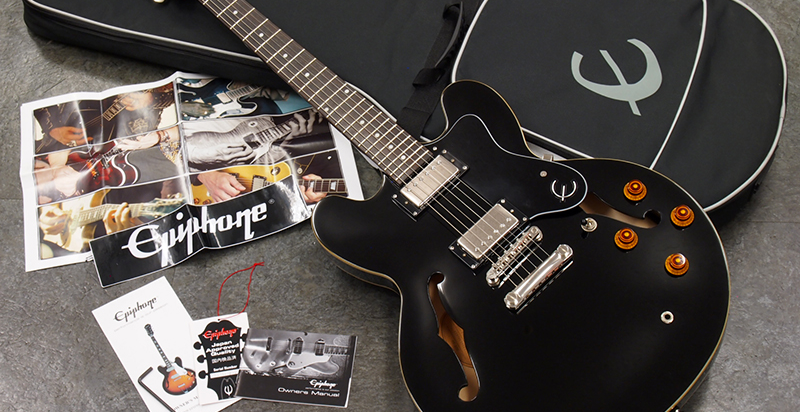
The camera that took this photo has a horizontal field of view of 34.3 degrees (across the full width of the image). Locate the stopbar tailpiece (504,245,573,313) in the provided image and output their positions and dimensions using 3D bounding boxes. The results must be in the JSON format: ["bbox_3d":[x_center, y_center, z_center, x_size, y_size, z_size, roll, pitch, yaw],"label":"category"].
[{"bbox_3d":[0.161,0.083,1.501,0.102,0.015,0.018,-42,61,-10],"label":"stopbar tailpiece"}]

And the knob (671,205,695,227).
[{"bbox_3d":[0.330,0.010,1.508,0.027,0.015,0.027,-6,61,11],"label":"knob"}]

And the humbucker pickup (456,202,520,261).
[{"bbox_3d":[0.106,0.034,1.538,0.070,0.017,0.038,-42,61,-10],"label":"humbucker pickup"}]

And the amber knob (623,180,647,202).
[{"bbox_3d":[0.280,-0.021,1.537,0.027,0.015,0.027,-6,61,11],"label":"amber knob"}]

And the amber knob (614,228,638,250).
[{"bbox_3d":[0.264,0.036,1.510,0.027,0.015,0.027,-6,61,11],"label":"amber knob"}]

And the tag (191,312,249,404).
[{"bbox_3d":[-0.210,0.183,1.551,0.070,0.002,0.120,-10,52,-6],"label":"tag"}]

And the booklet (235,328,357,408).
[{"bbox_3d":[-0.122,0.191,1.539,0.133,0.004,0.097,3,52,5],"label":"booklet"}]

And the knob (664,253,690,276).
[{"bbox_3d":[0.317,0.065,1.481,0.027,0.015,0.027,-6,61,11],"label":"knob"}]

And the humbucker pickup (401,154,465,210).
[{"bbox_3d":[0.038,-0.028,1.589,0.070,0.017,0.038,-42,61,-10],"label":"humbucker pickup"}]

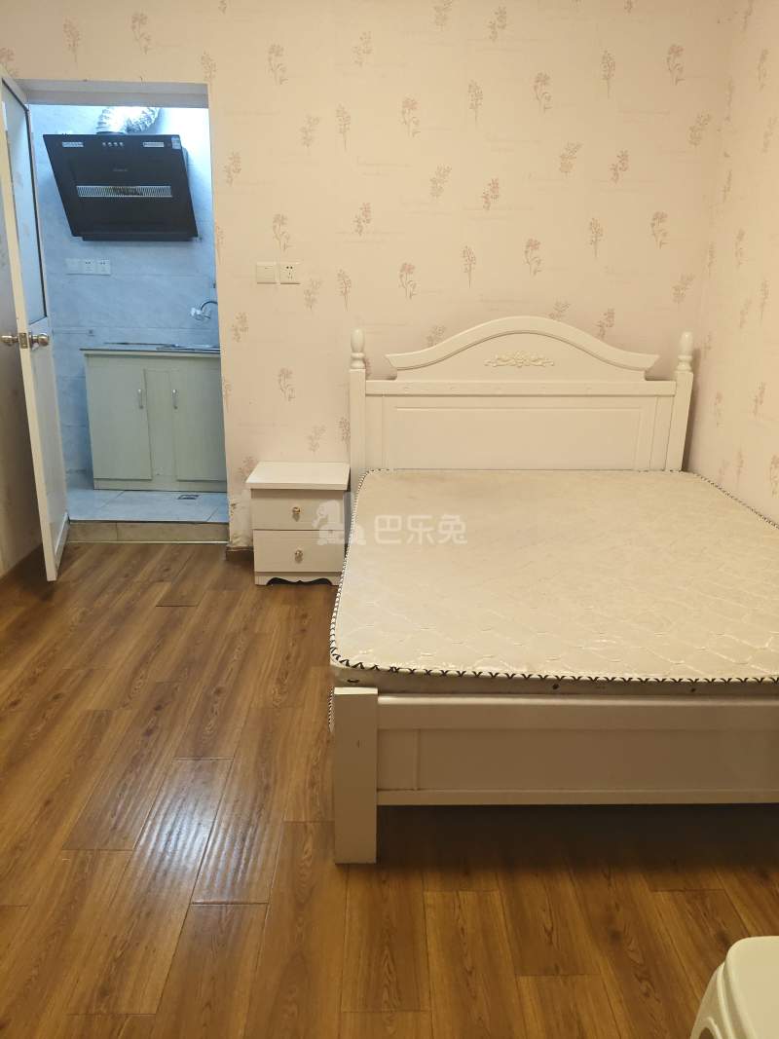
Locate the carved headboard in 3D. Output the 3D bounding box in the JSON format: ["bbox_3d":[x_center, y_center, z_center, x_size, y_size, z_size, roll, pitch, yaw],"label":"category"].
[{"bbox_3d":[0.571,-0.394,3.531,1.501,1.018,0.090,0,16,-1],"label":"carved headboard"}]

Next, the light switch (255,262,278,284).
[{"bbox_3d":[-0.531,-1.069,3.383,0.087,0.087,0.012,0,16,-1],"label":"light switch"}]

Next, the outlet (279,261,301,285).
[{"bbox_3d":[-0.430,-1.069,3.385,0.087,0.087,0.012,0,16,-1],"label":"outlet"}]

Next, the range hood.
[{"bbox_3d":[-1.428,-1.784,4.241,0.705,0.496,0.342,0,16,-1],"label":"range hood"}]

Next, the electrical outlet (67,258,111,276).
[{"bbox_3d":[-1.736,-1.460,4.500,0.260,0.088,0.012,0,16,-1],"label":"electrical outlet"}]

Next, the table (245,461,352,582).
[{"bbox_3d":[-0.390,0.021,3.500,0.418,0.466,0.363,0,18,-1],"label":"table"}]

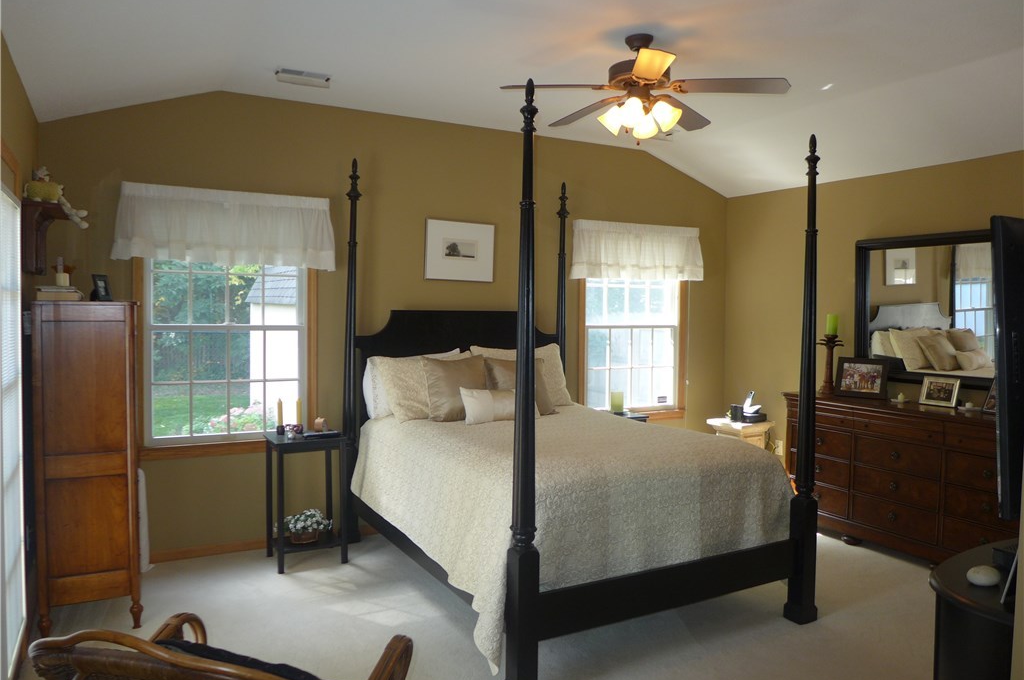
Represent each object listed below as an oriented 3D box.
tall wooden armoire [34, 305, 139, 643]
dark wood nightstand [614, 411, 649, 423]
[{"bbox_3d":[-2.030,0.570,3.448,0.399,1.492,0.688,-1,3,-28],"label":"tall wooden armoire"},{"bbox_3d":[0.734,0.912,5.178,0.407,0.719,0.317,-1,3,-28],"label":"dark wood nightstand"}]

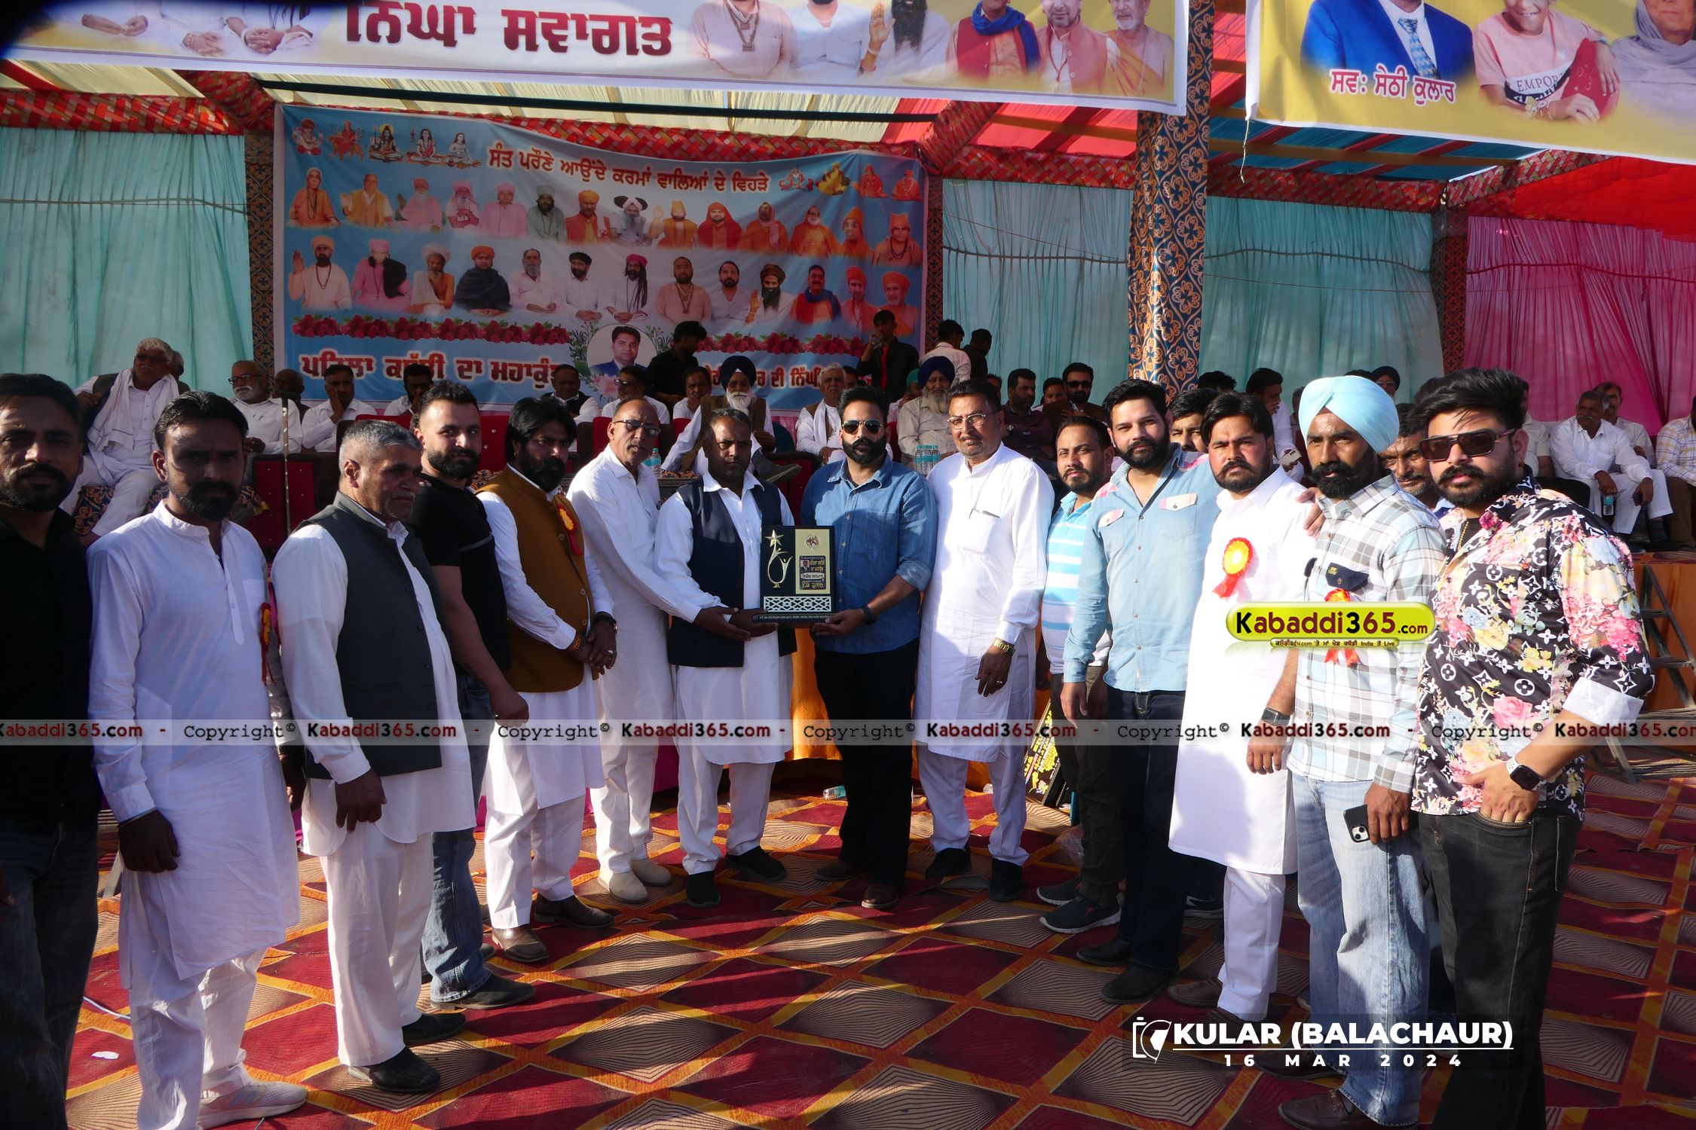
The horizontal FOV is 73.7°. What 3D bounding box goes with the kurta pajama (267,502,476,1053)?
[{"bbox_3d":[-1.211,0.570,2.875,0.450,1.429,0.530,2,8,13],"label":"kurta pajama"}]

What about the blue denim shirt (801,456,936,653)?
[{"bbox_3d":[0.073,-0.038,4.030,0.470,0.710,0.330,2,7,18],"label":"blue denim shirt"}]

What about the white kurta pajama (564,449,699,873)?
[{"bbox_3d":[-0.752,0.345,3.973,0.470,1.502,0.480,6,10,38],"label":"white kurta pajama"}]

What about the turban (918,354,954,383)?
[{"bbox_3d":[0.569,-1.258,7.300,0.230,0.190,0.250,0,6,0],"label":"turban"}]

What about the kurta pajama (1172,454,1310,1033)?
[{"bbox_3d":[1.074,0.493,3.071,0.420,1.500,0.500,-5,9,-32],"label":"kurta pajama"}]

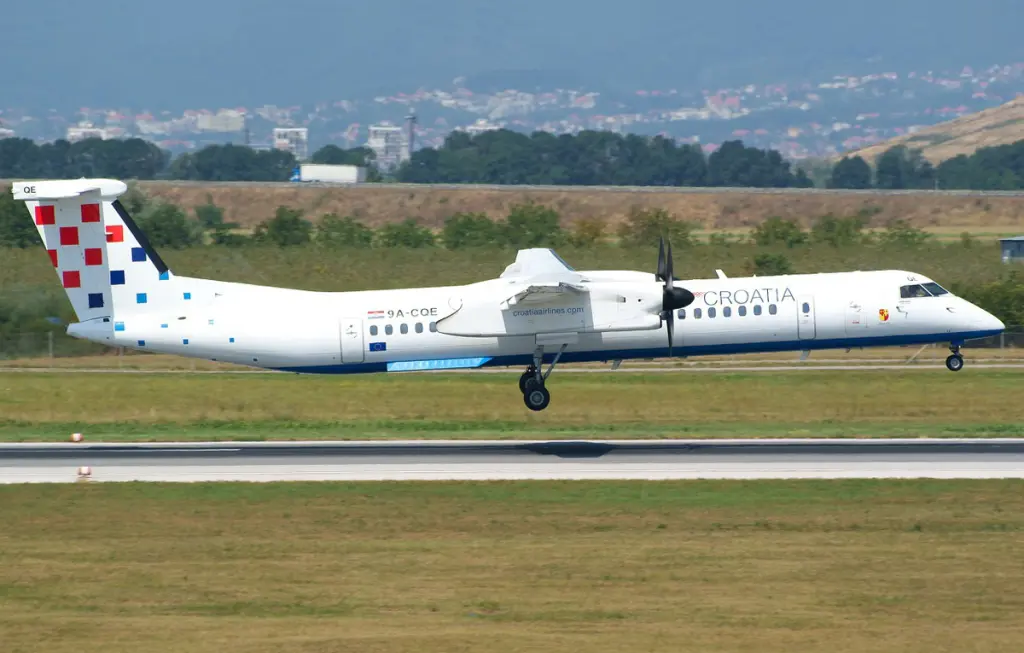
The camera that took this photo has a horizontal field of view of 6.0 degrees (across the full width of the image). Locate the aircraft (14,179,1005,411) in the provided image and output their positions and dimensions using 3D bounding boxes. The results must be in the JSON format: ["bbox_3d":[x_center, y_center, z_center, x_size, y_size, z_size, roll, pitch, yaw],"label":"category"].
[{"bbox_3d":[-0.034,-1.501,327.941,32.810,8.300,28.420,-3,3,-1],"label":"aircraft"}]

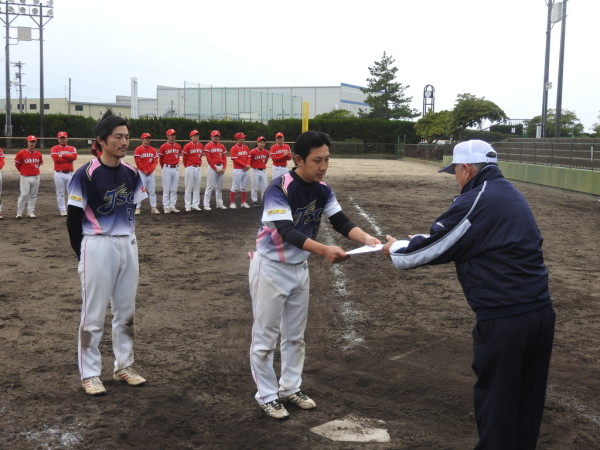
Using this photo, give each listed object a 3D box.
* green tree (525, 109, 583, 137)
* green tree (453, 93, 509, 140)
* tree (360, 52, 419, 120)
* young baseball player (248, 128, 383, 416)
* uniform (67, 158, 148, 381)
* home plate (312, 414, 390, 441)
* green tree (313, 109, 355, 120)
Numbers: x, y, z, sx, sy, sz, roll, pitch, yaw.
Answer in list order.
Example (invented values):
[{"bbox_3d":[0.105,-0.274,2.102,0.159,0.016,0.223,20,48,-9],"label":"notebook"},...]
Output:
[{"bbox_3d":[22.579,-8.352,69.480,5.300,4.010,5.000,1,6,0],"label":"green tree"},{"bbox_3d":[15.966,-8.886,69.430,5.000,5.750,5.000,1,6,0],"label":"green tree"},{"bbox_3d":[8.625,-11.643,76.182,5.500,10.230,5.500,1,6,0],"label":"tree"},{"bbox_3d":[0.067,0.293,4.568,0.660,1.670,0.500,5,8,37],"label":"young baseball player"},{"bbox_3d":[-1.228,0.269,5.039,0.320,1.400,0.470,6,8,41],"label":"uniform"},{"bbox_3d":[0.350,1.158,4.361,0.432,0.030,0.432,-5,8,-42],"label":"home plate"},{"bbox_3d":[3.164,-8.745,74.488,4.200,4.710,4.200,1,6,0],"label":"green tree"}]

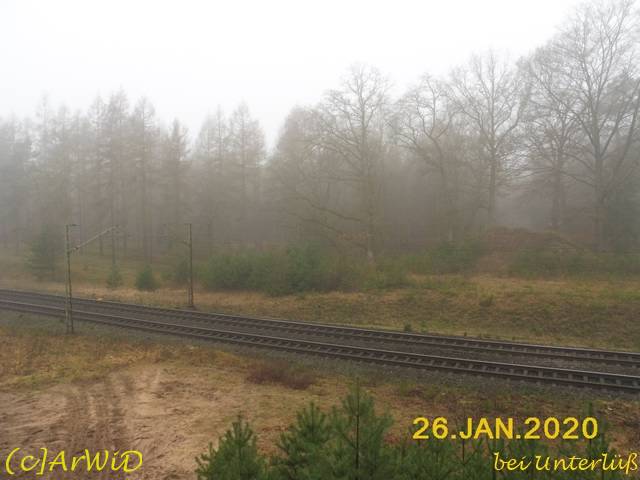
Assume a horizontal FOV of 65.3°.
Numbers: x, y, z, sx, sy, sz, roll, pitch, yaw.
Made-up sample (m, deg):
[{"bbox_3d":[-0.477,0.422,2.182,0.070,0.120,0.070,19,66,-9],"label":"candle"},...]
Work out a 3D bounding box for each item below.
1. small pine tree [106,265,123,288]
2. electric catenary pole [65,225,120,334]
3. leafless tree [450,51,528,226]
[{"bbox_3d":[-20.580,3.680,50.000,1.600,2.450,1.600,0,3,0],"label":"small pine tree"},{"bbox_3d":[-15.060,2.390,32.960,0.450,6.850,4.000,1,3,23],"label":"electric catenary pole"},{"bbox_3d":[19.010,-11.110,56.000,9.000,20.300,9.000,0,3,0],"label":"leafless tree"}]

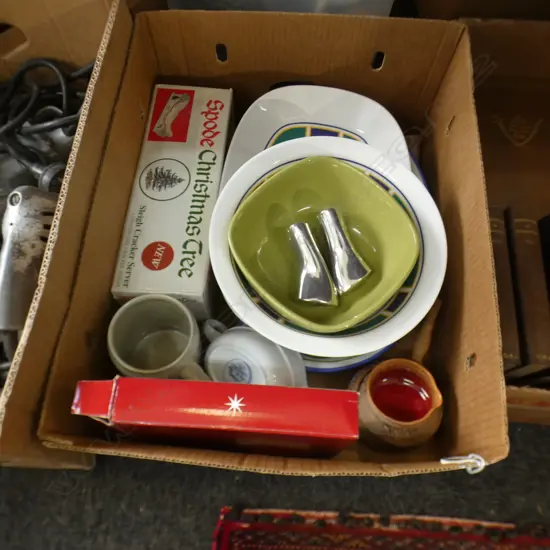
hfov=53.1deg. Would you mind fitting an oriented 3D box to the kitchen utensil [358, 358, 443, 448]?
[{"bbox_3d":[0.130,0.134,0.594,0.108,0.090,0.095,10,68,11],"label":"kitchen utensil"}]

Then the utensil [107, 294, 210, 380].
[{"bbox_3d":[-0.120,0.087,0.618,0.122,0.086,0.096,36,72,15],"label":"utensil"}]

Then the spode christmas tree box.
[{"bbox_3d":[-0.119,-0.100,0.704,0.103,0.071,0.295,4,67,3],"label":"spode christmas tree box"}]

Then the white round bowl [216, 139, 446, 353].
[{"bbox_3d":[0.057,-0.029,0.626,0.260,0.062,0.260,0,70,-3],"label":"white round bowl"}]

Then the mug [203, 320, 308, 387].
[{"bbox_3d":[-0.039,0.106,0.618,0.113,0.070,0.132,-40,69,-5],"label":"mug"}]

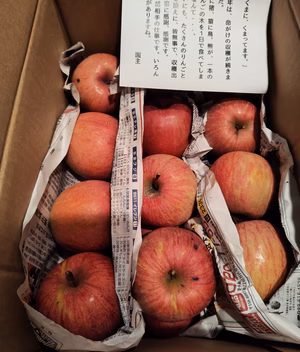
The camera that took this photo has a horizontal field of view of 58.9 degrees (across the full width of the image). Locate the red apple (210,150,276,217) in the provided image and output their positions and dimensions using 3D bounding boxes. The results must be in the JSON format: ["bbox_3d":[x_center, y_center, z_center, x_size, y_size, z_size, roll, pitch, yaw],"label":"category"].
[{"bbox_3d":[0.118,0.012,0.351,0.077,0.089,0.089,22,79,-32],"label":"red apple"}]

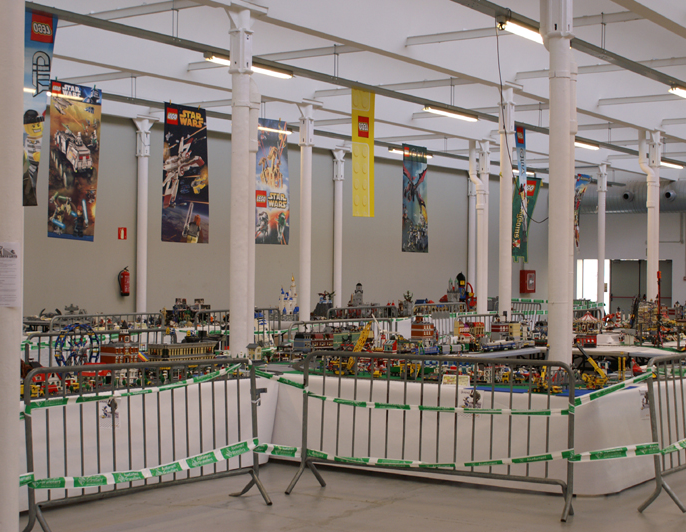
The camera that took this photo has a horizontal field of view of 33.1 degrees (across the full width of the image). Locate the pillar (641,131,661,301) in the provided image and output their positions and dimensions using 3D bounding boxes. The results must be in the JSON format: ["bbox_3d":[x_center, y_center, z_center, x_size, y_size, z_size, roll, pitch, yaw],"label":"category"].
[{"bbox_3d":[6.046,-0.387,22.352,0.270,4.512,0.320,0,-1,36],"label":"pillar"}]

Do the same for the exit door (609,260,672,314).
[{"bbox_3d":[8.371,0.909,32.497,1.820,2.100,0.100,0,0,35],"label":"exit door"}]

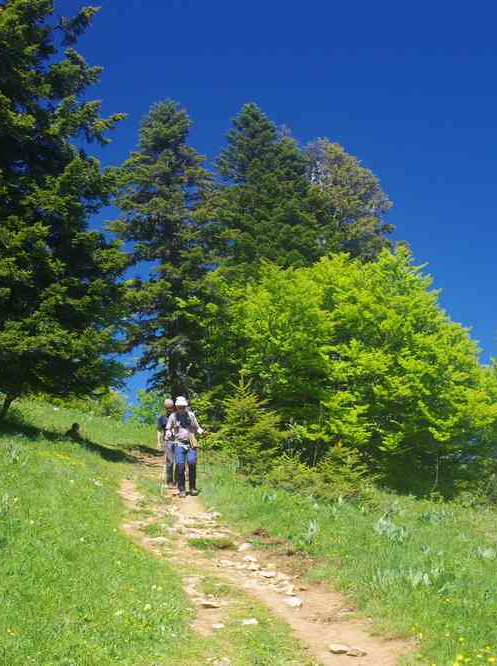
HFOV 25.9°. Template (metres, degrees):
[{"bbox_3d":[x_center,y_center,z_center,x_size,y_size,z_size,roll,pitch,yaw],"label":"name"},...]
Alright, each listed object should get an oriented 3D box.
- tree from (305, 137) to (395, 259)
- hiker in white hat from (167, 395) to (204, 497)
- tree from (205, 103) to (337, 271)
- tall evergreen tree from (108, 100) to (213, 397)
[{"bbox_3d":[4.214,-1.456,48.000,5.400,14.816,5.400,0,-8,0],"label":"tree"},{"bbox_3d":[-1.036,1.870,17.800,0.600,1.653,0.480,0,-8,-3],"label":"hiker in white hat"},{"bbox_3d":[0.935,-2.292,44.000,5.800,14.693,5.800,0,-8,0],"label":"tree"},{"bbox_3d":[-2.994,-2.335,40.000,4.100,12.993,4.100,0,-8,0],"label":"tall evergreen tree"}]

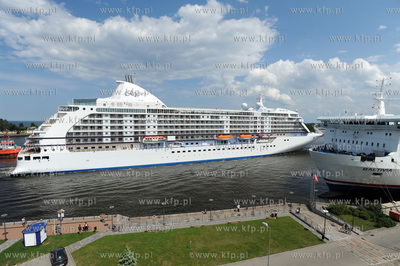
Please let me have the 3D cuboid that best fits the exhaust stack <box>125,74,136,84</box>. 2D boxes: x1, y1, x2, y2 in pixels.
[{"bbox_3d":[-39.749,-30.450,107.000,4.800,4.600,3.600,-1,4,-21],"label":"exhaust stack"}]

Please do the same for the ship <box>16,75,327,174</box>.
[{"bbox_3d":[11.558,-8.328,126.678,207.300,49.500,28.800,-1,4,-21],"label":"ship"}]

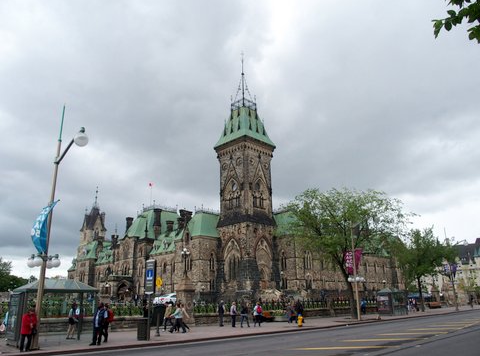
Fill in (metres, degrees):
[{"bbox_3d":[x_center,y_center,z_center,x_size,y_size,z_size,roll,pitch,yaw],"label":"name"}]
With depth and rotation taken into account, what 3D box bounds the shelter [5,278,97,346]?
[{"bbox_3d":[-8.694,6.288,18.468,3.566,2.830,1.942,14,-23,-40],"label":"shelter"}]

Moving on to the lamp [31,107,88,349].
[{"bbox_3d":[-8.366,1.664,17.625,1.600,11.200,2.400,16,-24,-42],"label":"lamp"}]

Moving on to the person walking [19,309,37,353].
[{"bbox_3d":[-8.186,5.874,15.090,0.560,1.597,0.420,16,-24,-42],"label":"person walking"}]

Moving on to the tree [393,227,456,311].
[{"bbox_3d":[21.988,11.014,47.996,7.400,10.498,7.400,16,-24,-42],"label":"tree"}]

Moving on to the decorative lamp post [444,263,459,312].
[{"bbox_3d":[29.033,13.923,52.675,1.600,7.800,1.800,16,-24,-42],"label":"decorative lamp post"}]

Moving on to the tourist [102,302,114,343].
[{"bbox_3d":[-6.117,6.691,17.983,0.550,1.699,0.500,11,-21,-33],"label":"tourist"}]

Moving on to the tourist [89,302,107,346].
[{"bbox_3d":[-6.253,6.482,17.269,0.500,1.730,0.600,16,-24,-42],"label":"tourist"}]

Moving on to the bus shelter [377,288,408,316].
[{"bbox_3d":[15.818,12.864,40.409,3.700,2.627,1.662,16,-24,-42],"label":"bus shelter"}]

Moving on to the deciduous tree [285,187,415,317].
[{"bbox_3d":[10.768,7.276,39.329,11.500,13.000,11.500,16,-24,-42],"label":"deciduous tree"}]

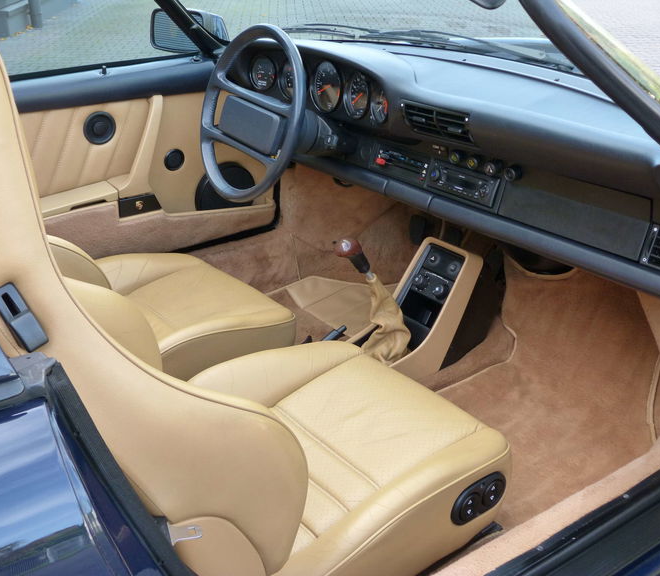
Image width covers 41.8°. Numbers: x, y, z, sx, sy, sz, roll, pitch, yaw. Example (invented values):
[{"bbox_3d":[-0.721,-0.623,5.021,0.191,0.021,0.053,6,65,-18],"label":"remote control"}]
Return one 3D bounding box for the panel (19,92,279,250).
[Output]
[{"bbox_3d":[-0.535,-0.230,2.061,1.000,0.415,0.110,-16,28,-34],"label":"panel"}]

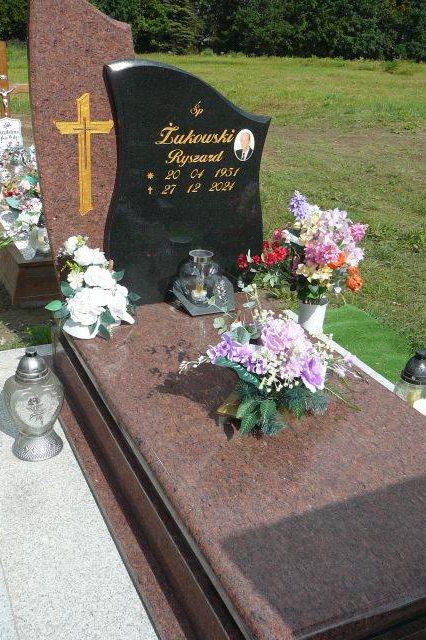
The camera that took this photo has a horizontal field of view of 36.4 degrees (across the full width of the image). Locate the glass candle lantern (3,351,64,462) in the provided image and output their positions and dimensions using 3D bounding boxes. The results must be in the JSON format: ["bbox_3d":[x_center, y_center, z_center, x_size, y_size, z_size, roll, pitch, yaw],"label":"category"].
[{"bbox_3d":[-0.584,0.260,2.116,0.192,0.349,0.172,-9,26,-24],"label":"glass candle lantern"}]

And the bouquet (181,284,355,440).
[{"bbox_3d":[0.146,0.112,1.849,0.465,0.353,0.364,-9,26,-24],"label":"bouquet"}]

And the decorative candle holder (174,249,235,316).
[{"bbox_3d":[-0.028,-0.171,2.636,0.247,0.242,0.192,-9,26,-24],"label":"decorative candle holder"}]

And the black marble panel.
[{"bbox_3d":[-0.102,-0.527,2.596,0.687,0.927,0.078,-9,26,-24],"label":"black marble panel"}]

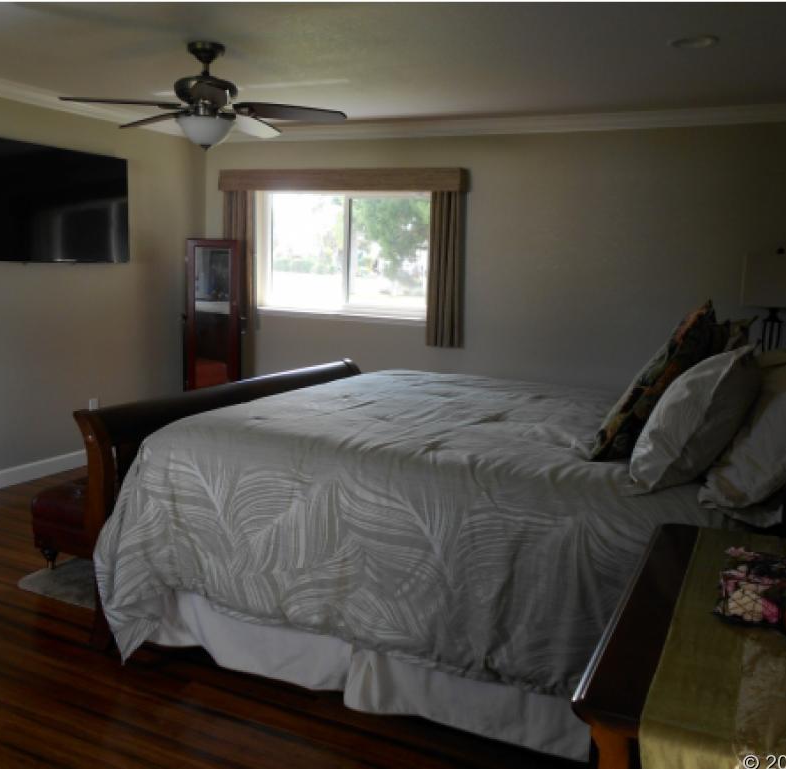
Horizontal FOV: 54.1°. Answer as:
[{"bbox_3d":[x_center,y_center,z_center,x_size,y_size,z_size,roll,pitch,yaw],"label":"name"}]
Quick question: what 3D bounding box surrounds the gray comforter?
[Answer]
[{"bbox_3d":[0.299,0.497,3.225,2.070,0.790,2.060,7,10,26],"label":"gray comforter"}]

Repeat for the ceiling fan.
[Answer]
[{"bbox_3d":[-0.867,-1.336,3.570,1.310,0.470,1.310,7,10,26],"label":"ceiling fan"}]

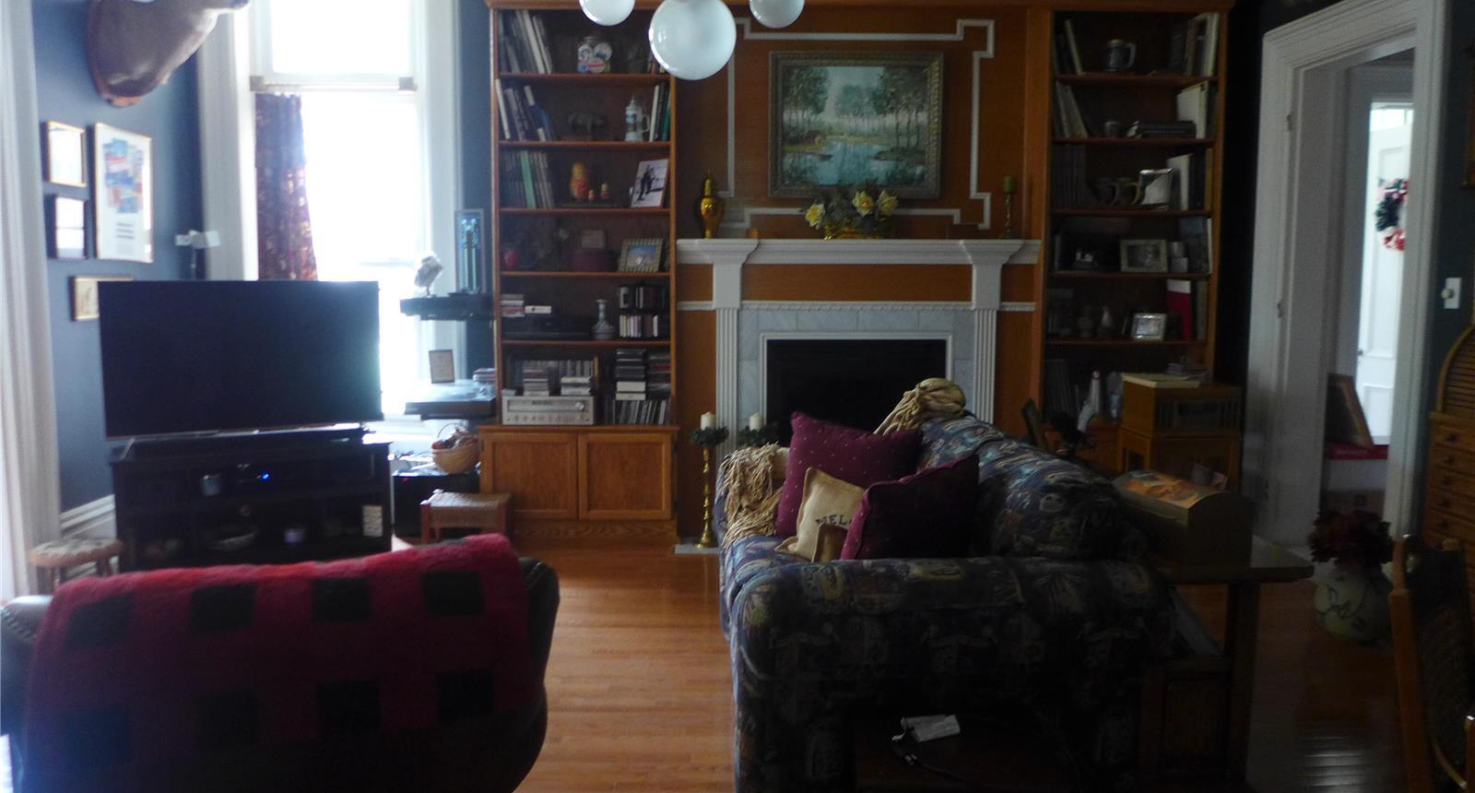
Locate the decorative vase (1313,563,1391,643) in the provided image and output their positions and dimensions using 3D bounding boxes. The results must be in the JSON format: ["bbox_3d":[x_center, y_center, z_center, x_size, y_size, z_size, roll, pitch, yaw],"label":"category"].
[{"bbox_3d":[2.216,0.724,3.673,0.289,0.274,0.289,0,6,-1],"label":"decorative vase"}]

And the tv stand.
[{"bbox_3d":[-2.140,0.484,4.561,1.090,0.535,0.420,-4,7,-32],"label":"tv stand"}]

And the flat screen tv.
[{"bbox_3d":[-2.142,-0.181,4.500,1.110,0.639,0.070,-4,7,-35],"label":"flat screen tv"}]

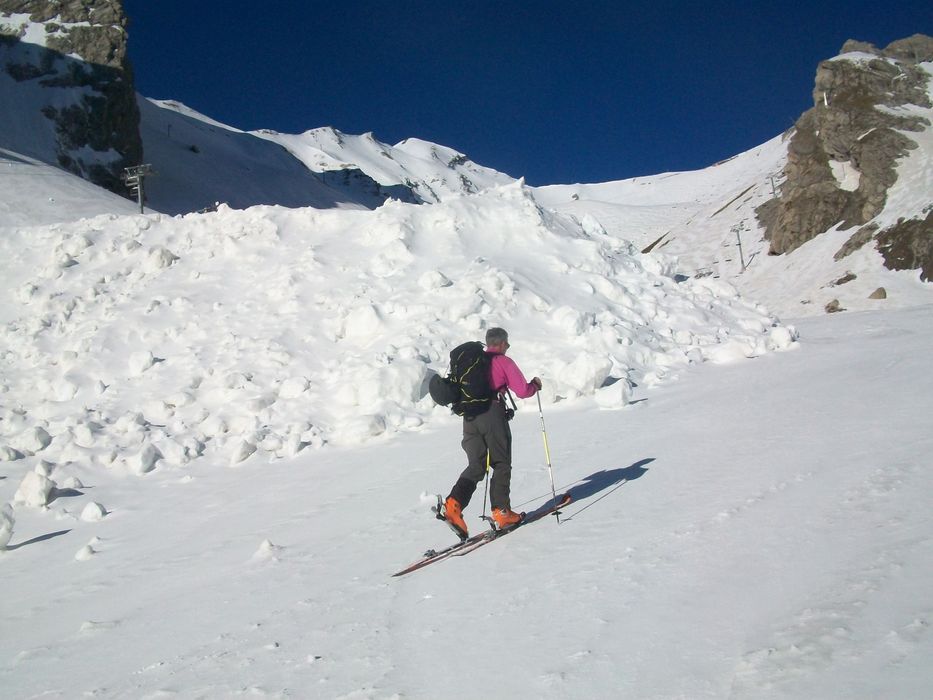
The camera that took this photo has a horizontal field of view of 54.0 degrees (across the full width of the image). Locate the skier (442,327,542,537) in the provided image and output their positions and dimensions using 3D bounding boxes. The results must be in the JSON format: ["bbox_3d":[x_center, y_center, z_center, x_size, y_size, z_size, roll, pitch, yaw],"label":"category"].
[{"bbox_3d":[0.195,0.695,7.860,0.620,1.780,0.880,-5,-2,39],"label":"skier"}]

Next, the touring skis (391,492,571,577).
[{"bbox_3d":[0.195,1.534,7.826,0.340,0.120,2.220,-11,0,40],"label":"touring skis"}]

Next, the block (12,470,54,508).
[{"bbox_3d":[-9.082,2.901,19.200,0.860,0.720,0.800,-3,-2,-24],"label":"block"}]

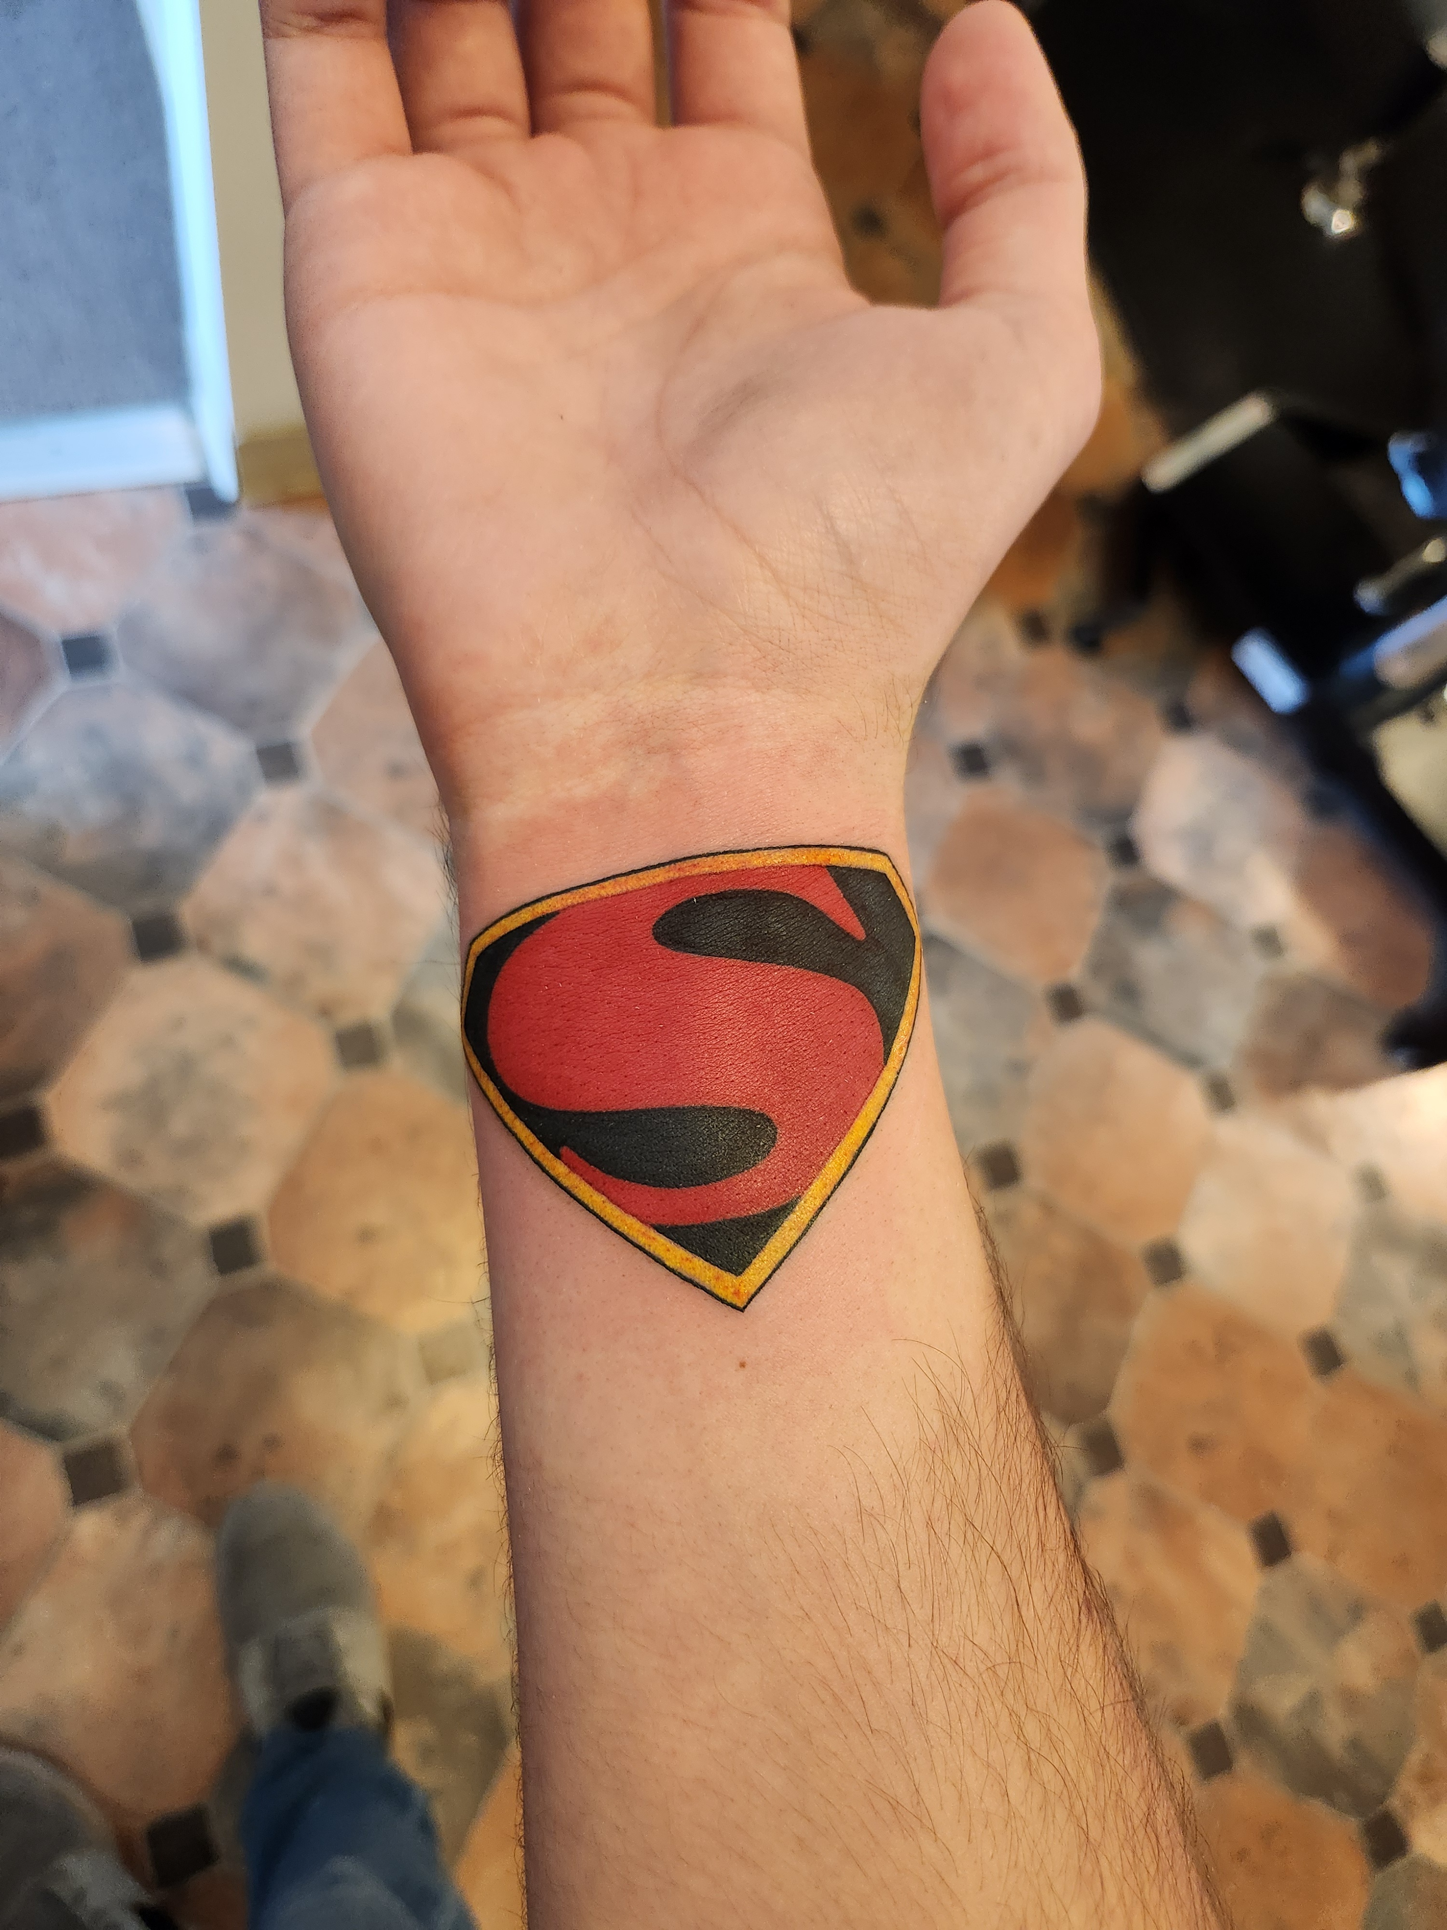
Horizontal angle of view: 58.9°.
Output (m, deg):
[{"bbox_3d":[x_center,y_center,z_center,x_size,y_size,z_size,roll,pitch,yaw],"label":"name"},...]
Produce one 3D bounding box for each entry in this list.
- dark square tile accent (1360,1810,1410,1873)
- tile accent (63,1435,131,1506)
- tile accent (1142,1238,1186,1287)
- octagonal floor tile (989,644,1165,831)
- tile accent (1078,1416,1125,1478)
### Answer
[{"bbox_3d":[0.648,0.865,1.262,0.041,0.010,0.041,-15,79,-19],"label":"dark square tile accent"},{"bbox_3d":[-0.512,0.413,1.048,0.037,0.010,0.037,-15,79,-19],"label":"tile accent"},{"bbox_3d":[0.449,0.303,1.318,0.040,0.010,0.040,-15,79,-19],"label":"tile accent"},{"bbox_3d":[0.404,-0.260,1.468,0.193,0.010,0.193,30,69,-6],"label":"octagonal floor tile"},{"bbox_3d":[0.374,0.481,1.278,0.037,0.010,0.037,-15,79,-19],"label":"tile accent"}]

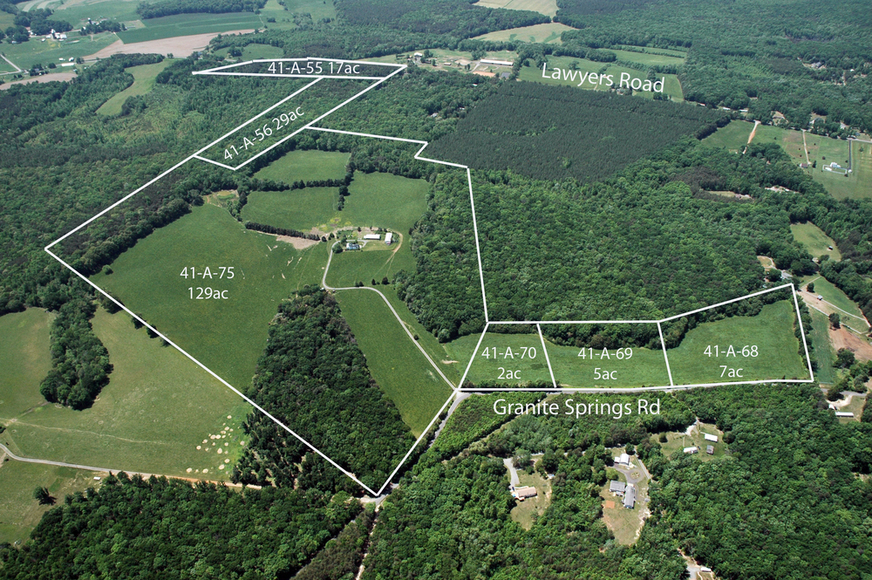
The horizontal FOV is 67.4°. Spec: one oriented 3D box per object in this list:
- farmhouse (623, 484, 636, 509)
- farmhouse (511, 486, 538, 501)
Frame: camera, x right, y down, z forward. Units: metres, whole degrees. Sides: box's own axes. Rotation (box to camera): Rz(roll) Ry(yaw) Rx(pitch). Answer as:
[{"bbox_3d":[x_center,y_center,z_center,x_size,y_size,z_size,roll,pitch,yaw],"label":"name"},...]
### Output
[{"bbox_3d":[170.898,181.893,576.574,7.880,4.728,21.867,9,31,15],"label":"farmhouse"},{"bbox_3d":[79.982,180.353,579.438,17.730,4.531,8.175,-7,31,-12],"label":"farmhouse"}]

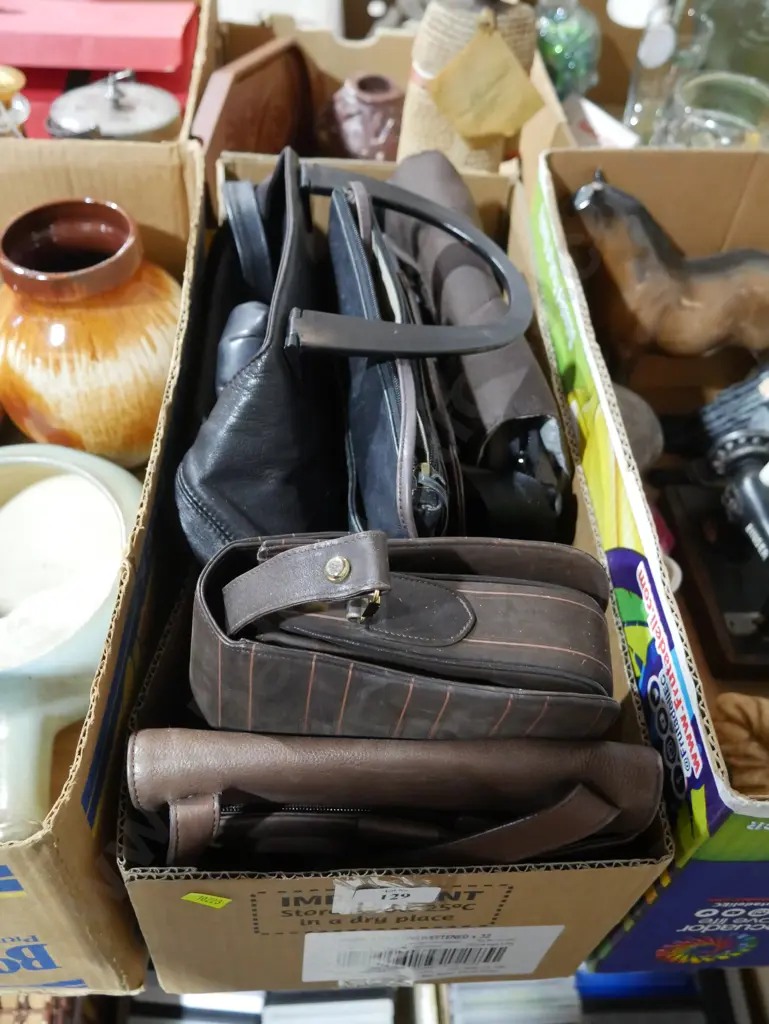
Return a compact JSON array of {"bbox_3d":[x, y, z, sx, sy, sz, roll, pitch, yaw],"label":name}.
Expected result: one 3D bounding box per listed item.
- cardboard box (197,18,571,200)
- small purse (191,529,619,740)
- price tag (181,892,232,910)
[{"bbox_3d":[-0.009,-0.343,0.983,0.345,0.195,0.270,1,51,-5],"label":"cardboard box"},{"bbox_3d":[0.001,0.112,0.591,0.228,0.195,0.100,7,50,-7],"label":"small purse"},{"bbox_3d":[-0.085,0.185,0.450,0.022,0.012,0.001,25,43,-30],"label":"price tag"}]

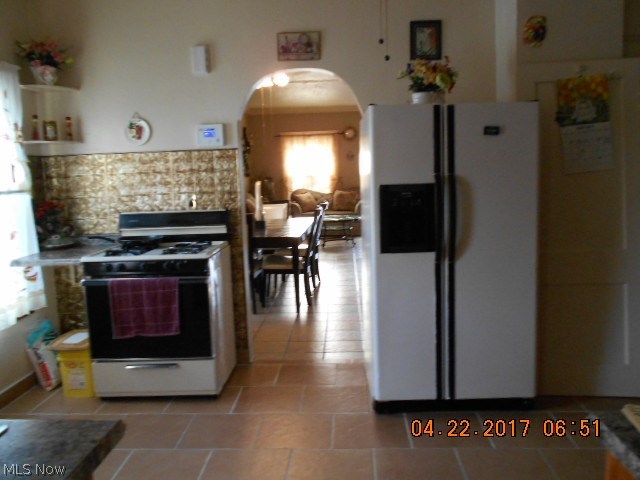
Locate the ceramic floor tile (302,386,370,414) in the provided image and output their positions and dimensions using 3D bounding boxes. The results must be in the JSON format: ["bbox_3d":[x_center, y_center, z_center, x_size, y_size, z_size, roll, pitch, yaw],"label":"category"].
[{"bbox_3d":[0.092,0.992,3.224,0.401,0.012,0.401,-1,7,3],"label":"ceramic floor tile"}]

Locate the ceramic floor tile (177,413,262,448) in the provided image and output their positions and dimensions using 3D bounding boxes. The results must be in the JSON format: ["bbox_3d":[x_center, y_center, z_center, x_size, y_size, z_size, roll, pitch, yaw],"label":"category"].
[{"bbox_3d":[-0.535,1.052,2.849,0.401,0.012,0.401,-1,7,3],"label":"ceramic floor tile"}]

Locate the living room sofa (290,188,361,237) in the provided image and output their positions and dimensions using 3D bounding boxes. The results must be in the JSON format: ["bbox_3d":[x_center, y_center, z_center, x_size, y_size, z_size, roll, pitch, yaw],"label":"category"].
[{"bbox_3d":[0.165,-0.556,10.662,1.580,0.970,0.880,-1,7,3],"label":"living room sofa"}]

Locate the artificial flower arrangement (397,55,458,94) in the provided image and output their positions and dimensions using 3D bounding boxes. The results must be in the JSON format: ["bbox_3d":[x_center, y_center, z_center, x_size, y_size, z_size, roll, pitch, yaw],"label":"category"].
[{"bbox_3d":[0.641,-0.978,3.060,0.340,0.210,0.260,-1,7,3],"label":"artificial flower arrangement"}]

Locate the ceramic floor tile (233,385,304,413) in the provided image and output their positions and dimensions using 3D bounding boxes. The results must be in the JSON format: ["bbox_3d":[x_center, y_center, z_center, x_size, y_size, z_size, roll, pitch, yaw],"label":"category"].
[{"bbox_3d":[-0.315,1.000,3.243,0.401,0.012,0.401,-1,7,3],"label":"ceramic floor tile"}]

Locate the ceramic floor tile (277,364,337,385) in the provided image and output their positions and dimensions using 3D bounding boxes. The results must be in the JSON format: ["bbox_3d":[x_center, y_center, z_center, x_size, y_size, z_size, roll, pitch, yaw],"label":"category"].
[{"bbox_3d":[-0.088,0.949,3.629,0.407,0.012,0.398,-1,7,2],"label":"ceramic floor tile"}]

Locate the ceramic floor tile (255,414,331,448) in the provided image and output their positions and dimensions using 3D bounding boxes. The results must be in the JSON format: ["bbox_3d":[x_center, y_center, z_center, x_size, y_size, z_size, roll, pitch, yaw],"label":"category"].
[{"bbox_3d":[-0.130,1.049,2.841,0.409,0.012,0.398,-1,7,2],"label":"ceramic floor tile"}]

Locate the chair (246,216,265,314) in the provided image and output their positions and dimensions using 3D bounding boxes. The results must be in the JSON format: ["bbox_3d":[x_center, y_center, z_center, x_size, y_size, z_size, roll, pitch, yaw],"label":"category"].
[{"bbox_3d":[-0.833,0.227,5.360,0.465,1.020,0.555,-1,7,2],"label":"chair"}]

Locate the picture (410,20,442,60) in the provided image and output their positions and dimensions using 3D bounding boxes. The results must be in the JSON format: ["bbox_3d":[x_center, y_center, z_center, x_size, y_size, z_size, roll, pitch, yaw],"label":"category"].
[{"bbox_3d":[0.728,-1.364,3.540,0.220,0.267,0.020,-1,7,3],"label":"picture"}]

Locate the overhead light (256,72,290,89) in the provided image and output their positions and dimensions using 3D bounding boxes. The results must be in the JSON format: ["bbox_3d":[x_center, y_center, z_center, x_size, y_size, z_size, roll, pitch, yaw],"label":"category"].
[{"bbox_3d":[-0.511,-1.697,5.510,0.364,0.182,0.364,-1,7,2],"label":"overhead light"}]

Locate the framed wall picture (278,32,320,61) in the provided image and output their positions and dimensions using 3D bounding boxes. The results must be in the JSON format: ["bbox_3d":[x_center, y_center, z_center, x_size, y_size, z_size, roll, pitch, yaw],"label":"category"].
[{"bbox_3d":[-0.138,-1.325,3.551,0.303,0.189,0.020,-1,7,2],"label":"framed wall picture"}]

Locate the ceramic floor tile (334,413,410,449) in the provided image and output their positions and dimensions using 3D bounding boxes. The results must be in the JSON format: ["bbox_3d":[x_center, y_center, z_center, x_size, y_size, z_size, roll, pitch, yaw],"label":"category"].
[{"bbox_3d":[0.279,1.042,2.824,0.409,0.012,0.398,-1,7,2],"label":"ceramic floor tile"}]

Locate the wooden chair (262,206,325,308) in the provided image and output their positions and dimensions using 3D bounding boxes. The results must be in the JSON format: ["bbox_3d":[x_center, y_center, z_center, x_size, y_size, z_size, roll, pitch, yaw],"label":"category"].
[{"bbox_3d":[-0.309,0.167,5.699,0.626,1.030,0.485,-1,7,2],"label":"wooden chair"}]

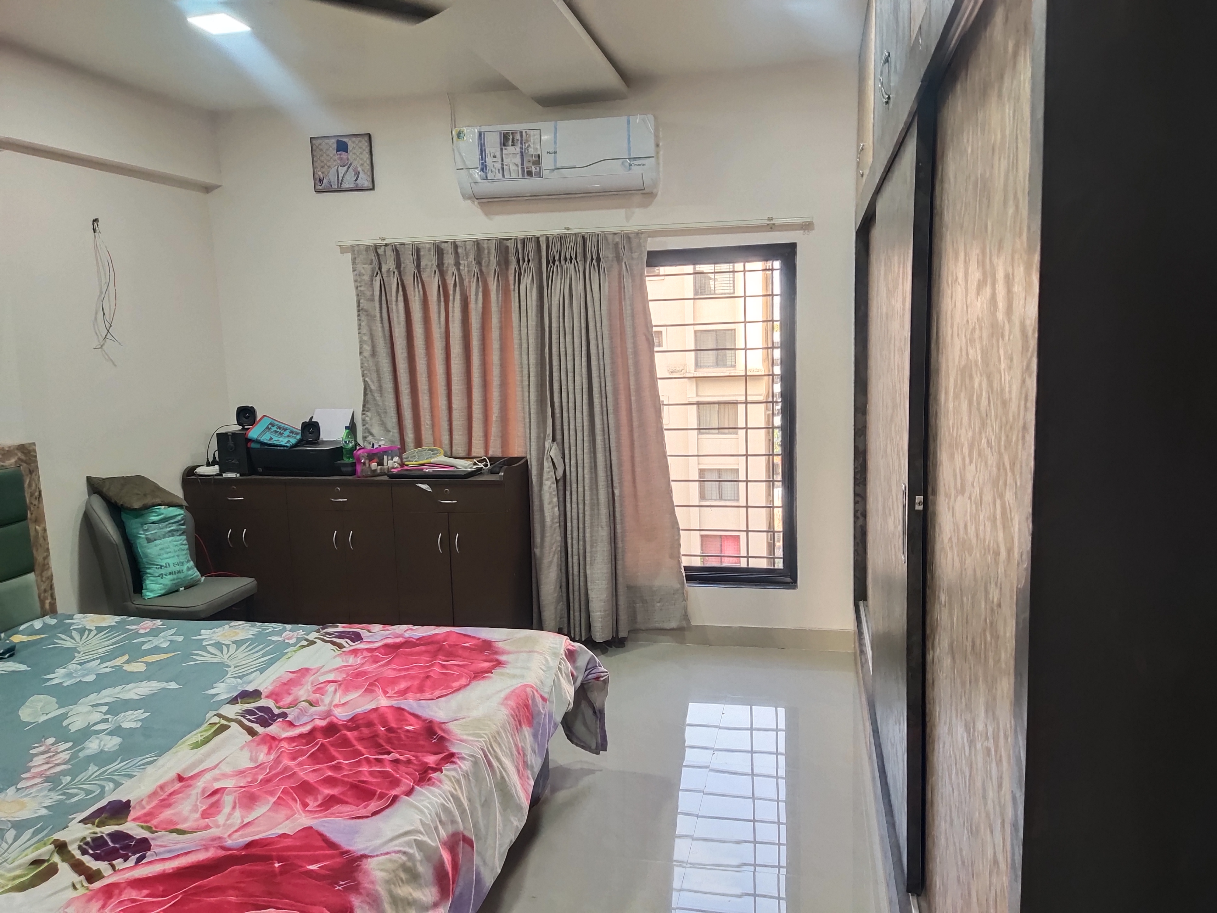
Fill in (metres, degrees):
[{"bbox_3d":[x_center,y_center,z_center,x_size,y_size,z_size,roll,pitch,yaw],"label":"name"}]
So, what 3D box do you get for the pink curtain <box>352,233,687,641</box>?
[{"bbox_3d":[-0.463,-0.077,4.132,1.671,2.025,0.203,0,8,12],"label":"pink curtain"}]

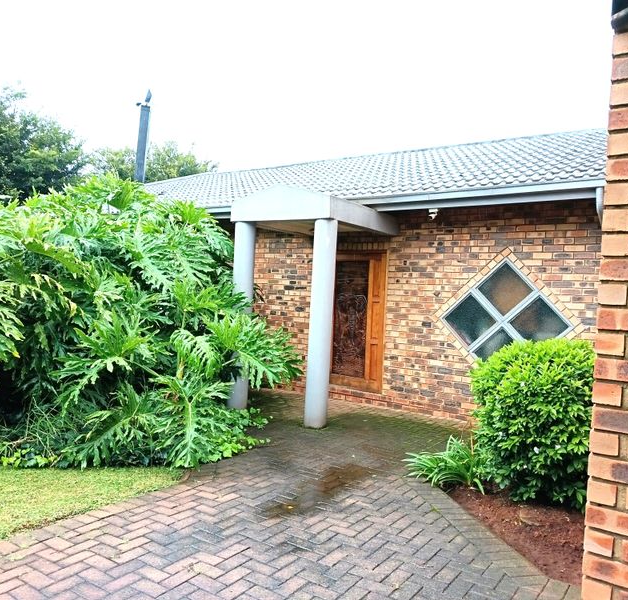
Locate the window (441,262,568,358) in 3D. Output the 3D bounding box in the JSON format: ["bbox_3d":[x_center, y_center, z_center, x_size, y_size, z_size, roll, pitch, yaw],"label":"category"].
[{"bbox_3d":[2.392,0.282,7.023,1.660,1.620,0.100,3,0,36],"label":"window"}]

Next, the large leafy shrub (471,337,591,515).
[{"bbox_3d":[1.920,0.967,4.850,1.150,1.260,1.080,3,0,0],"label":"large leafy shrub"}]

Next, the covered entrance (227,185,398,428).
[{"bbox_3d":[-0.030,0.028,7.709,1.670,2.970,1.780,3,0,36],"label":"covered entrance"}]

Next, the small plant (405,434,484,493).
[{"bbox_3d":[1.151,1.412,4.820,0.650,0.430,0.560,3,0,0],"label":"small plant"}]

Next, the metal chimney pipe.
[{"bbox_3d":[-4.856,-4.629,15.800,0.270,2.650,0.270,3,0,0],"label":"metal chimney pipe"}]

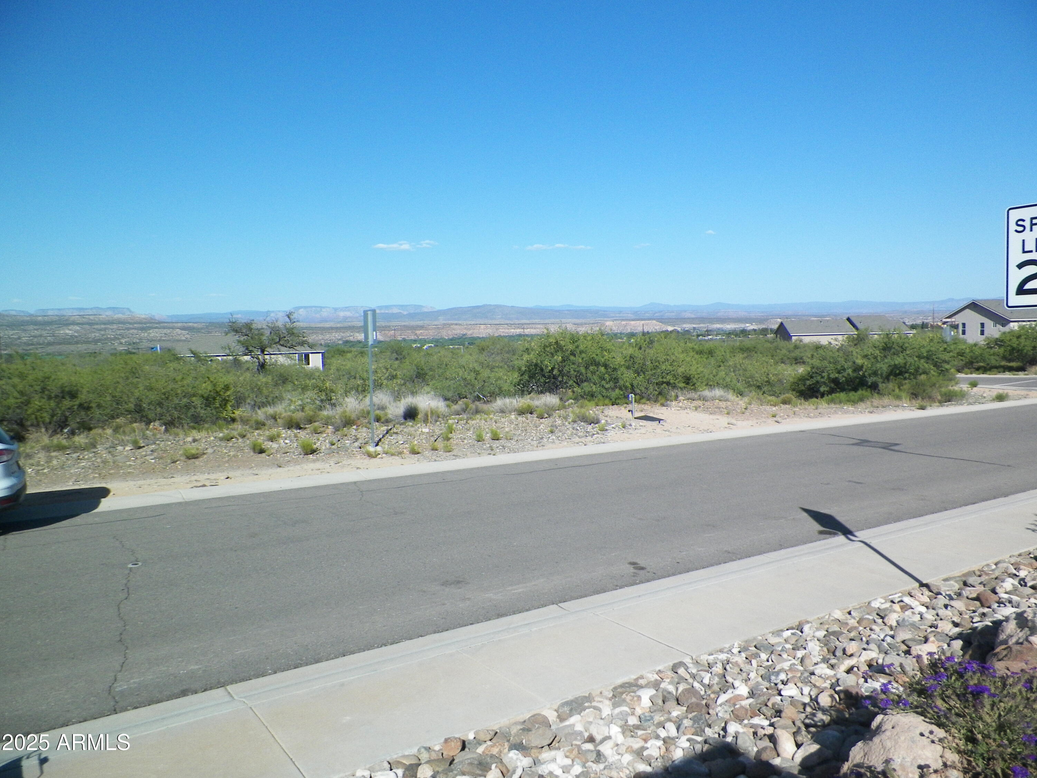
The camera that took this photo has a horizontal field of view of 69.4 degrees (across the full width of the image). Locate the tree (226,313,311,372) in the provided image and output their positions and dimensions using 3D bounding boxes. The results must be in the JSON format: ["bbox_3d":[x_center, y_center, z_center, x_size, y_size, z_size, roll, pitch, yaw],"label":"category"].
[{"bbox_3d":[-13.349,-2.142,40.000,4.300,4.000,3.900,-1,5,0],"label":"tree"}]

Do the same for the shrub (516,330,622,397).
[{"bbox_3d":[1.839,-0.927,27.200,3.600,2.450,3.300,-1,5,0],"label":"shrub"}]

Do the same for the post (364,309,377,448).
[{"bbox_3d":[-3.232,-0.216,16.400,0.070,3.040,0.600,-4,6,-35],"label":"post"}]

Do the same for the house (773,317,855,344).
[{"bbox_3d":[42.141,-7.511,106.000,9.500,4.600,8.800,0,5,2],"label":"house"}]

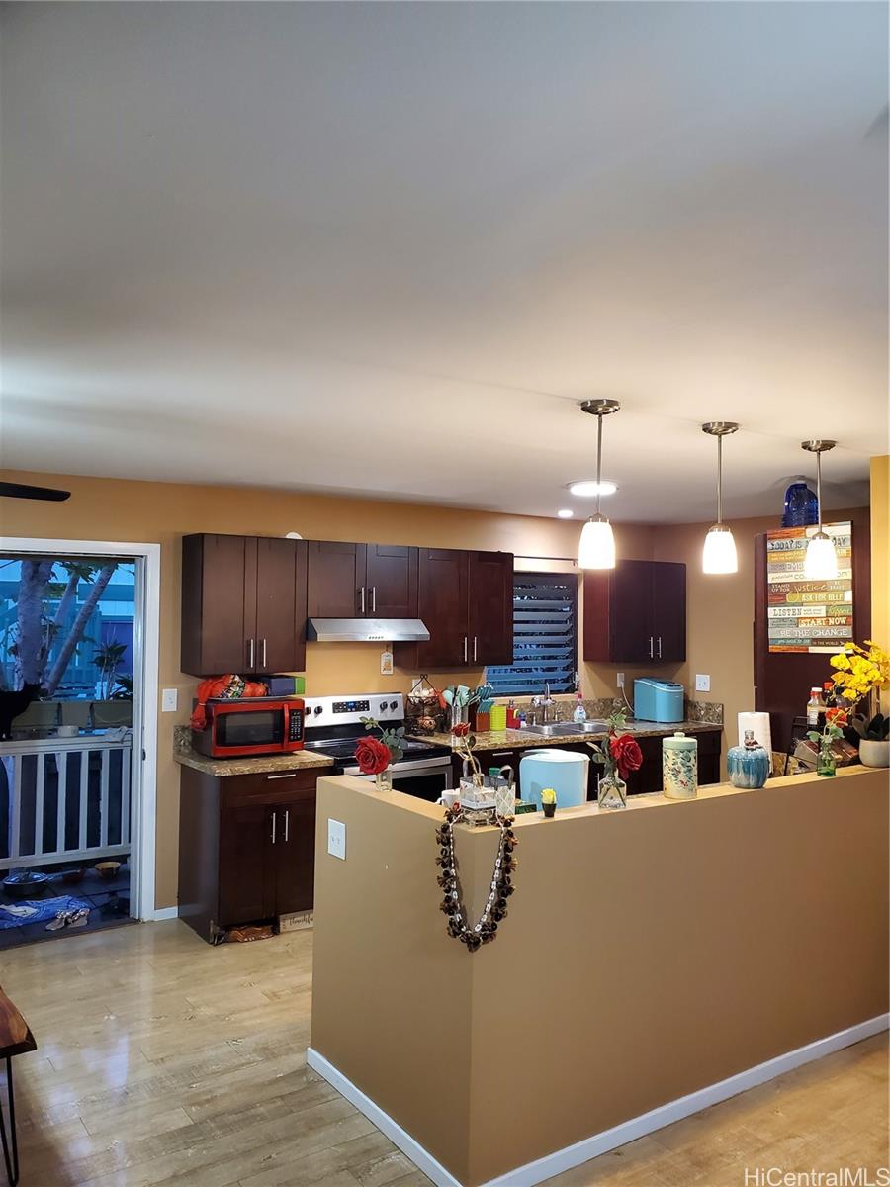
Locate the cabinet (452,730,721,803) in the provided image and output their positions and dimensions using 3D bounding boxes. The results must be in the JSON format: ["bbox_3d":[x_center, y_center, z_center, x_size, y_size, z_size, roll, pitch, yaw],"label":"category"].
[{"bbox_3d":[0.879,1.441,6.262,2.470,0.876,0.590,2,-2,-34],"label":"cabinet"}]

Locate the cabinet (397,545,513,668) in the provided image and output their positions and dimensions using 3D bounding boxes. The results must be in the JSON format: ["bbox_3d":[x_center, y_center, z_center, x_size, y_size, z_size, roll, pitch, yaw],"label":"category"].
[{"bbox_3d":[0.069,0.103,5.923,0.762,0.757,0.298,2,-2,-34],"label":"cabinet"}]

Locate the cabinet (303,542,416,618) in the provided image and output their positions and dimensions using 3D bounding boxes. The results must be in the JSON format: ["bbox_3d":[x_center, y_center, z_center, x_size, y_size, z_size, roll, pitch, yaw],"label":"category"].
[{"bbox_3d":[-0.560,-0.072,5.502,0.761,0.446,0.298,2,-2,-34],"label":"cabinet"}]

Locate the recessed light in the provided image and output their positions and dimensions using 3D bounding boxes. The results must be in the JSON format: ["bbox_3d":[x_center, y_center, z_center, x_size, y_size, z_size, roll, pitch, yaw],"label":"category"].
[{"bbox_3d":[0.814,-0.584,4.940,0.285,0.060,0.285,0,-2,0],"label":"recessed light"}]

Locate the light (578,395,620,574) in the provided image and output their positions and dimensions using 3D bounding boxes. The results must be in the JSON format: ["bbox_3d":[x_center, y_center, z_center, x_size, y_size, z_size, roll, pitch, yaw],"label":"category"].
[{"bbox_3d":[0.526,-0.360,3.027,0.134,0.570,0.134,0,-2,0],"label":"light"}]

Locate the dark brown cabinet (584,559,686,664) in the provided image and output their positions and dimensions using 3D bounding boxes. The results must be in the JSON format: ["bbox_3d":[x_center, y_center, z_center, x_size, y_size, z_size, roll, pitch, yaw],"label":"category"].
[{"bbox_3d":[1.471,0.144,6.888,0.780,0.761,0.315,2,-2,-33],"label":"dark brown cabinet"}]

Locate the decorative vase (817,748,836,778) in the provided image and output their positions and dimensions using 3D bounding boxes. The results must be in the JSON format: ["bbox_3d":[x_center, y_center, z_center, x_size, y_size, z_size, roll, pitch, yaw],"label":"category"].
[{"bbox_3d":[1.542,0.677,3.598,0.074,0.115,0.074,2,-2,-34],"label":"decorative vase"}]

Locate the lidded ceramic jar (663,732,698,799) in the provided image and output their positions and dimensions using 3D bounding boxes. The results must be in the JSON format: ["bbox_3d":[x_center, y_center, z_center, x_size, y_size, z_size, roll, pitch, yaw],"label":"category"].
[{"bbox_3d":[0.828,0.604,3.134,0.123,0.218,0.123,1,-2,0],"label":"lidded ceramic jar"}]

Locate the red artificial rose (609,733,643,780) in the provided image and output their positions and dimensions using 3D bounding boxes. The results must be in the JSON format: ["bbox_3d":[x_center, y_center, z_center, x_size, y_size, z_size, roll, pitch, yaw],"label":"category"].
[{"bbox_3d":[0.603,0.540,2.960,0.100,0.150,0.095,2,-2,-33],"label":"red artificial rose"}]

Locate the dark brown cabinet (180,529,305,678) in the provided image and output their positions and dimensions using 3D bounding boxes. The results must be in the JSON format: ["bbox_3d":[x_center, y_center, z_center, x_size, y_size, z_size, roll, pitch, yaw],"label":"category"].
[{"bbox_3d":[-1.149,0.070,5.151,0.631,0.764,0.320,2,-2,-33],"label":"dark brown cabinet"}]

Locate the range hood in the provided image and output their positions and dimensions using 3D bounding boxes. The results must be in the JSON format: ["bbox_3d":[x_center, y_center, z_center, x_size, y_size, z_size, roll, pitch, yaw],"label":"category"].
[{"bbox_3d":[-0.531,0.219,5.472,0.761,0.135,0.460,2,-2,-33],"label":"range hood"}]

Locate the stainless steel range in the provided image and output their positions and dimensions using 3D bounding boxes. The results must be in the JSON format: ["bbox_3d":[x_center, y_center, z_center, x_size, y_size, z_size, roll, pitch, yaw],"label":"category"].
[{"bbox_3d":[-0.438,1.236,5.317,0.770,1.200,0.670,2,-2,-34],"label":"stainless steel range"}]

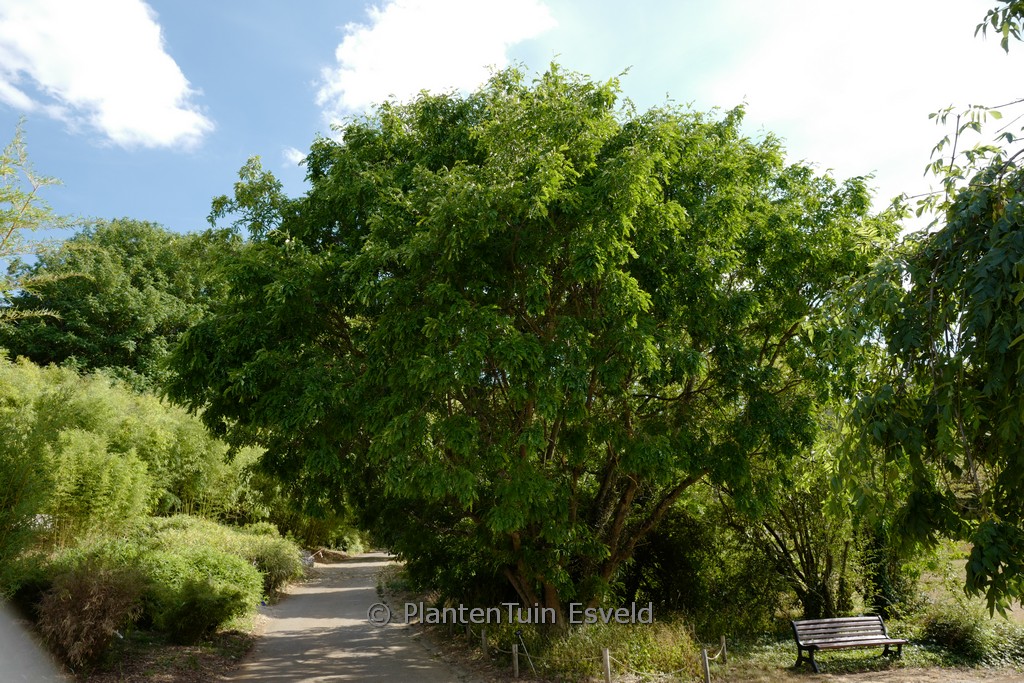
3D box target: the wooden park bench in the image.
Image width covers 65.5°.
[{"bbox_3d":[6.068,5.398,14.276,1.925,0.780,0.670,3,-16,-18],"label":"wooden park bench"}]

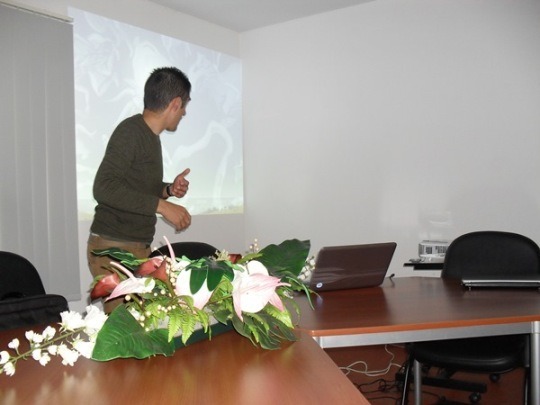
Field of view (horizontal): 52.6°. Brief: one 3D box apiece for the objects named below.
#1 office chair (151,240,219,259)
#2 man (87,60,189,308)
[{"bbox_3d":[-0.360,0.650,2.520,0.580,0.920,0.580,-1,2,-16],"label":"office chair"},{"bbox_3d":[-0.520,0.295,2.200,0.440,1.670,0.500,-1,2,-5],"label":"man"}]

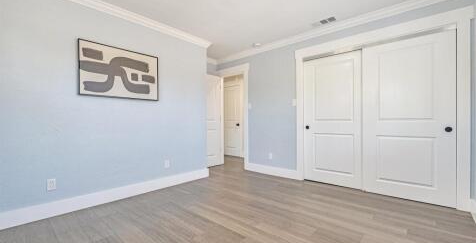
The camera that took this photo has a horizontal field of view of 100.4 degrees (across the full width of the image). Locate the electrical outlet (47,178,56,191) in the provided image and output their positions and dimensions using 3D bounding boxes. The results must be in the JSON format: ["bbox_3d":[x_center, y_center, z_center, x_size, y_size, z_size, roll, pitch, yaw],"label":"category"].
[{"bbox_3d":[-1.977,0.671,2.107,0.008,0.115,0.072,0,0,42],"label":"electrical outlet"}]

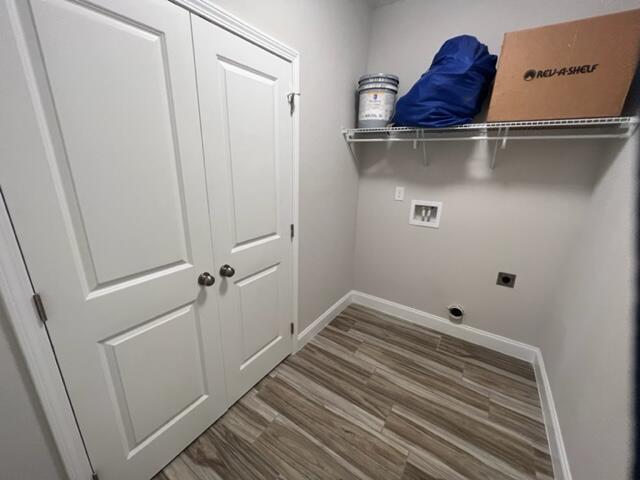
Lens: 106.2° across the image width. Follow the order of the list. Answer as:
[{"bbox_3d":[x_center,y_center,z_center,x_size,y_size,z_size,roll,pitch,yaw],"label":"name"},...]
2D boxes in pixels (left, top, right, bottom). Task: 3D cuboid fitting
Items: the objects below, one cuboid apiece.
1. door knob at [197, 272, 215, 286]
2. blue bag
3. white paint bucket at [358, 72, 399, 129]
[{"bbox_3d":[-0.541,0.197,1.166,0.064,0.062,0.062,13,19,33],"label":"door knob"},{"bbox_3d":[0.859,-1.064,1.699,0.600,0.510,0.310,13,19,33],"label":"blue bag"},{"bbox_3d":[0.462,-1.085,1.947,0.310,0.365,0.310,2,16,0],"label":"white paint bucket"}]

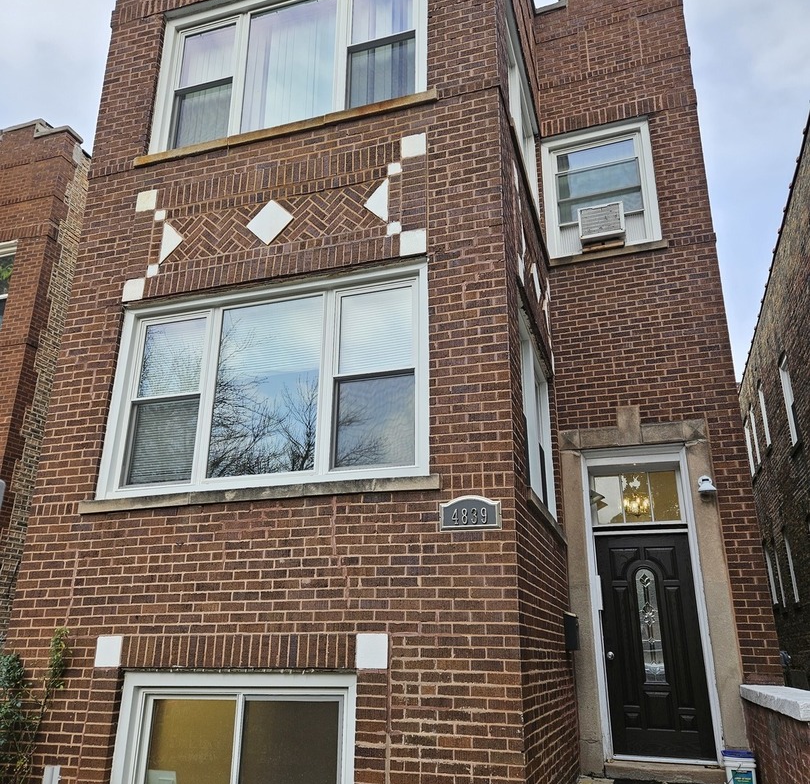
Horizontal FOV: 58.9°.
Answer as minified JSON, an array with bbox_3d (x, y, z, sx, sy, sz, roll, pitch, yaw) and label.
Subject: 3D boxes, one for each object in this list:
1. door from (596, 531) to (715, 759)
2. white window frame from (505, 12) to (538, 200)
[{"bbox_3d":[2.426,2.445,7.055,0.914,2.064,0.062,-6,-21,17],"label":"door"},{"bbox_3d":[1.224,-2.748,7.621,0.111,1.717,2.120,-6,-21,17],"label":"white window frame"}]

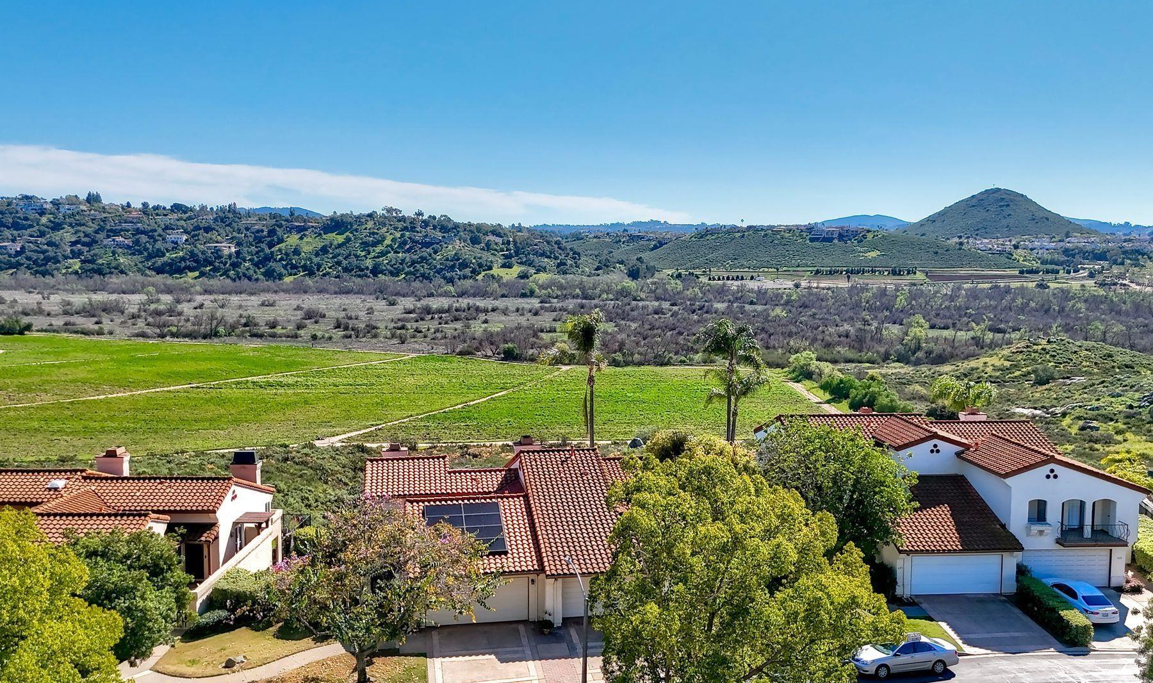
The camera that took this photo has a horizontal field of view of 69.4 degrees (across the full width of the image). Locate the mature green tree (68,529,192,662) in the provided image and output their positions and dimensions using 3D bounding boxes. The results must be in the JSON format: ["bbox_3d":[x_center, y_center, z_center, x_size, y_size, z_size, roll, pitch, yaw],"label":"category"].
[{"bbox_3d":[-19.427,11.220,36.462,4.900,6.200,4.900,0,7,0],"label":"mature green tree"}]

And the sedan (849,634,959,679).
[{"bbox_3d":[14.648,13.769,37.527,4.805,1.490,1.795,-1,7,-11],"label":"sedan"}]

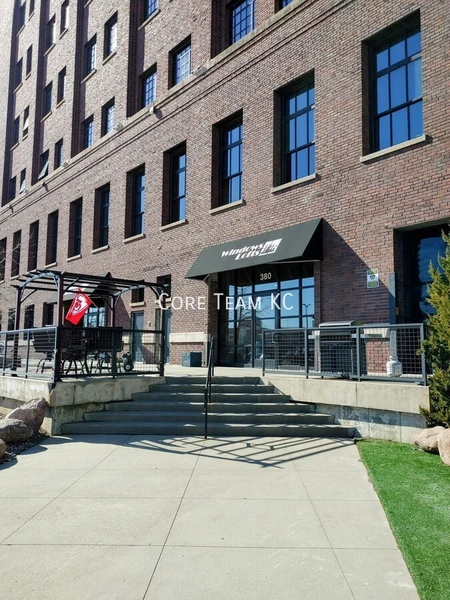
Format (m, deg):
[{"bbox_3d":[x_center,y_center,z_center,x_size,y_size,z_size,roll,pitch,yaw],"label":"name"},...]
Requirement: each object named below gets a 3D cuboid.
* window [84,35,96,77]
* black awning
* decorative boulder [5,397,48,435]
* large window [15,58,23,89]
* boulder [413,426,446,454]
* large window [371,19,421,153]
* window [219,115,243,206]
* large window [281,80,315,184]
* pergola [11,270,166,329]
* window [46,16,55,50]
[{"bbox_3d":[-7.116,-12.974,24.156,0.200,2.060,1.266,6,-9,-42],"label":"window"},{"bbox_3d":[0.674,-1.488,13.909,0.920,1.160,5.020,6,-9,-43],"label":"black awning"},{"bbox_3d":[-3.553,2.085,8.067,0.680,0.640,0.600,3,-7,-23],"label":"decorative boulder"},{"bbox_3d":[-16.070,-17.702,35.428,0.200,2.152,1.476,6,-9,-43],"label":"large window"},{"bbox_3d":[3.295,2.229,7.243,0.510,0.390,0.420,-2,-7,24],"label":"boulder"},{"bbox_3d":[4.381,-5.344,11.562,0.200,3.014,1.476,6,-9,-43],"label":"large window"},{"bbox_3d":[0.296,-4.815,15.927,0.200,3.024,1.445,6,-9,-43],"label":"window"},{"bbox_3d":[2.284,-5.055,13.807,0.200,3.024,1.456,6,-9,-43],"label":"large window"},{"bbox_3d":[-2.909,0.584,9.669,2.560,2.080,2.480,6,-9,-43],"label":"pergola"},{"bbox_3d":[-11.084,-17.081,28.953,0.200,2.010,1.315,6,-9,-42],"label":"window"}]

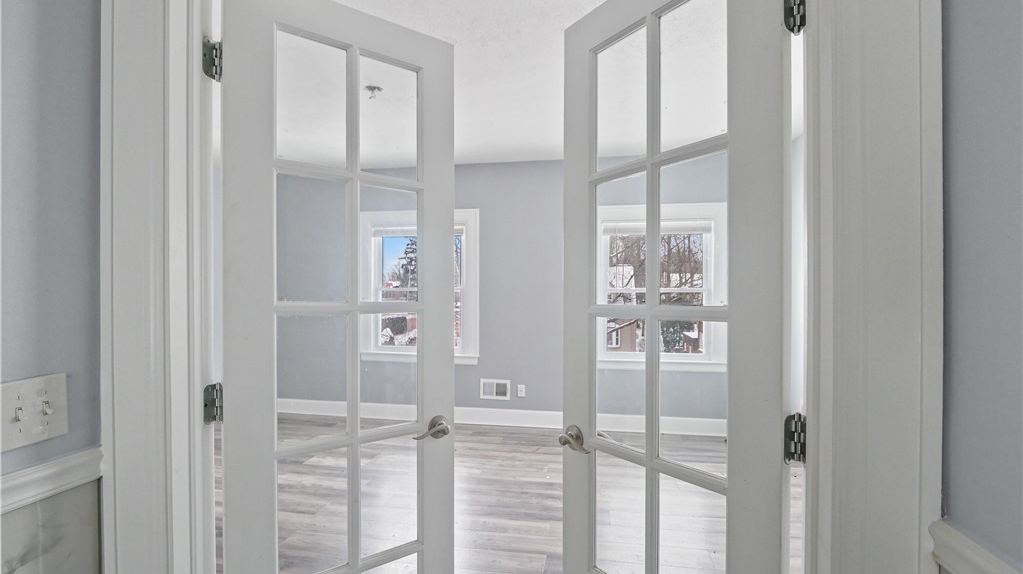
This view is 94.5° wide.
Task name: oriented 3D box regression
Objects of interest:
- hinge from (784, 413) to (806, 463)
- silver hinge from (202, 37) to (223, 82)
[{"bbox_3d":[0.508,0.273,0.843,0.037,0.090,0.044,0,0,33],"label":"hinge"},{"bbox_3d":[-0.668,-0.514,1.061,0.037,0.090,0.044,0,0,-12],"label":"silver hinge"}]

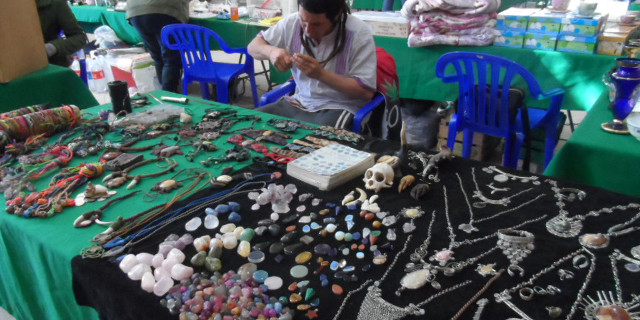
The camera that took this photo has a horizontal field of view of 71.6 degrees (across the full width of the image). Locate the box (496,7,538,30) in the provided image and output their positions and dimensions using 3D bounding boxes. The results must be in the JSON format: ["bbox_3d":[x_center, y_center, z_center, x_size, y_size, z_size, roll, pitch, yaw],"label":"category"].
[{"bbox_3d":[1.303,-0.919,2.915,0.184,0.095,0.360,15,29,30],"label":"box"}]

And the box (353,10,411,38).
[{"bbox_3d":[0.503,-1.035,3.353,0.480,0.130,0.380,13,28,26],"label":"box"}]

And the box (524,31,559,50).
[{"bbox_3d":[1.457,-0.791,2.864,0.184,0.095,0.360,15,29,30],"label":"box"}]

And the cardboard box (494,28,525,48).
[{"bbox_3d":[1.303,-0.833,2.955,0.184,0.095,0.360,15,29,30],"label":"cardboard box"}]

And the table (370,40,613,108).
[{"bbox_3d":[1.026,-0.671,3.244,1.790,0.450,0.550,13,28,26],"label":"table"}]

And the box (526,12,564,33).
[{"bbox_3d":[1.457,-0.877,2.824,0.184,0.095,0.360,15,29,30],"label":"box"}]

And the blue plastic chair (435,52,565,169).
[{"bbox_3d":[1.025,-0.240,2.603,0.540,0.815,0.570,-21,32,-38],"label":"blue plastic chair"}]

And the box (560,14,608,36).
[{"bbox_3d":[1.616,-0.834,2.730,0.196,0.095,0.360,15,29,30],"label":"box"}]

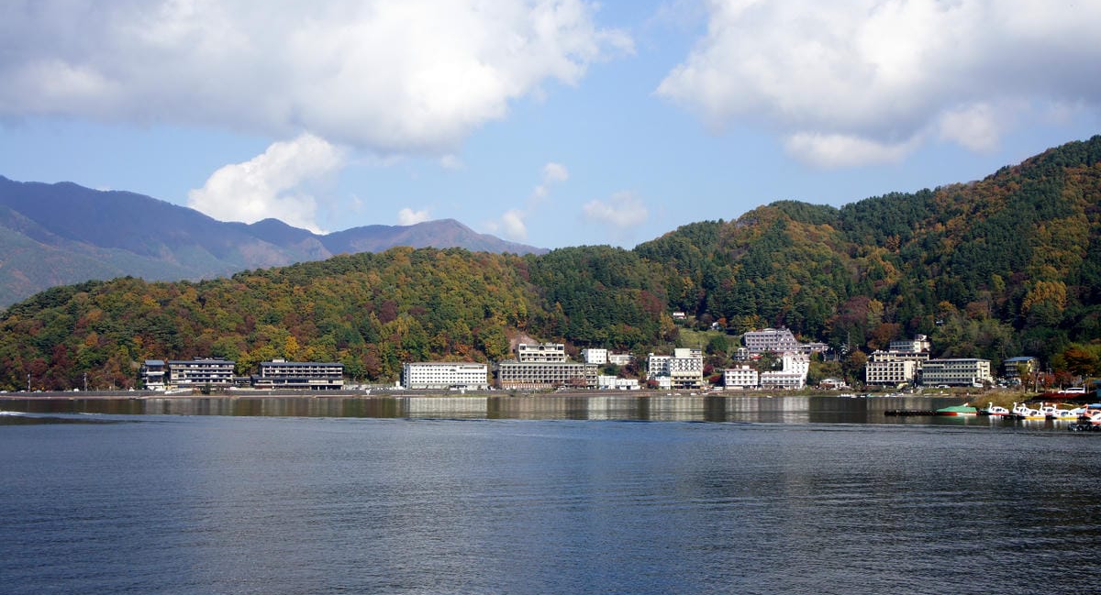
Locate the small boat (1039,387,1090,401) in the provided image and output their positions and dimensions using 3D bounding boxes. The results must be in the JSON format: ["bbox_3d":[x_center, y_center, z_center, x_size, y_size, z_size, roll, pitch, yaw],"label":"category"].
[{"bbox_3d":[86.773,16.270,222.000,7.900,2.500,2.500,-1,-4,11],"label":"small boat"}]

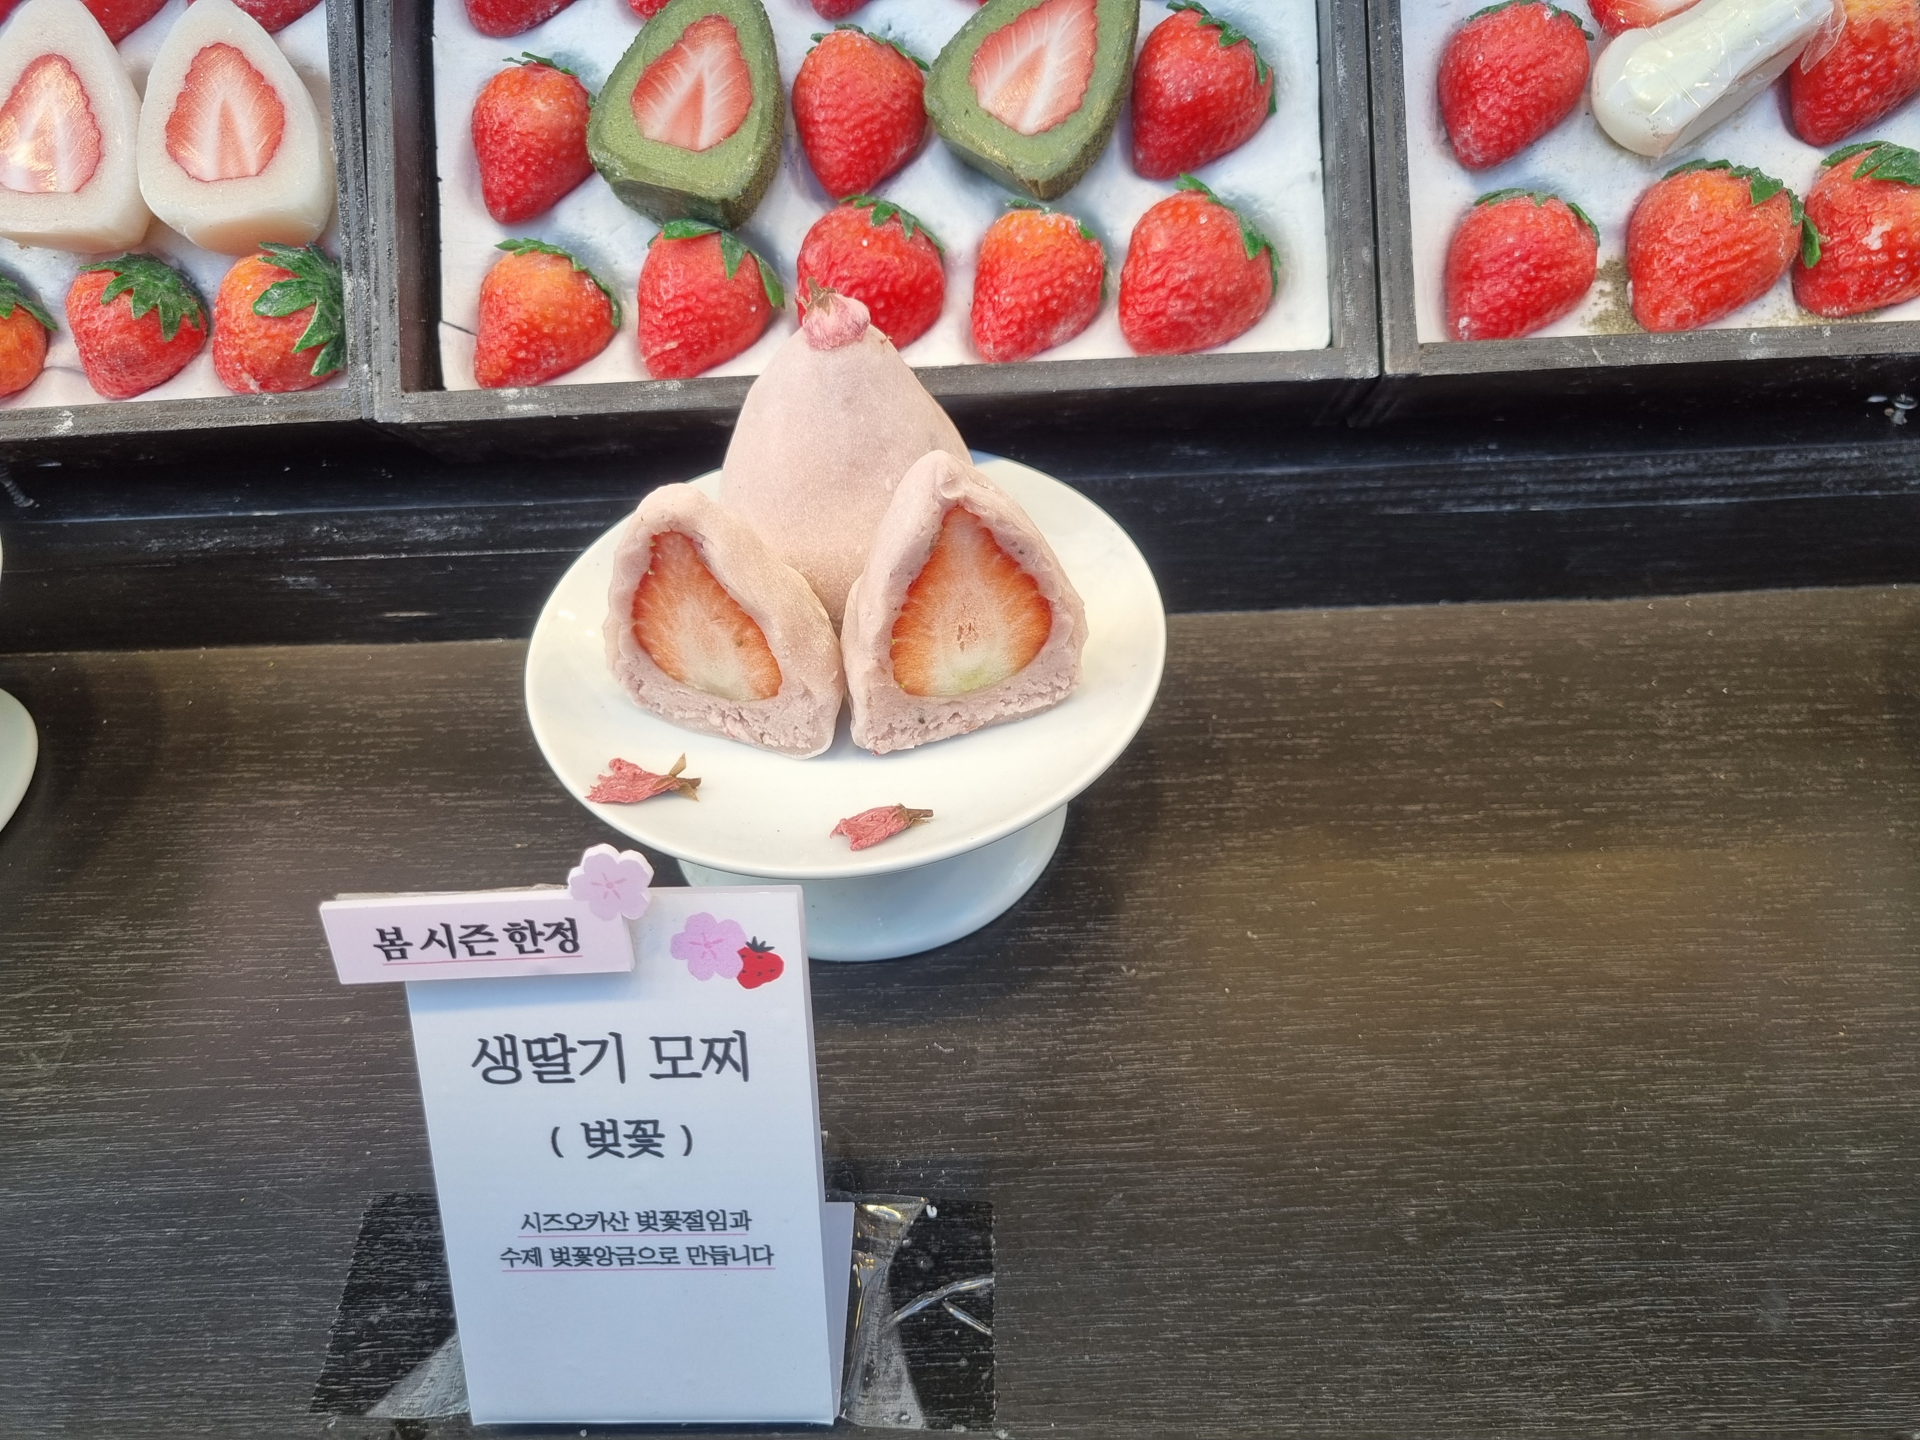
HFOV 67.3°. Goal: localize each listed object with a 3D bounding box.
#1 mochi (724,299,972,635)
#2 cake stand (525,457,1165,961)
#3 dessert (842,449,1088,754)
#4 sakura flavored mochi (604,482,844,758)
[{"bbox_3d":[-0.029,-0.064,0.345,0.062,0.083,0.061,-2,45,1],"label":"mochi"},{"bbox_3d":[-0.026,-0.002,0.371,0.154,0.064,0.154,-2,45,1],"label":"cake stand"},{"bbox_3d":[-0.004,-0.035,0.323,0.056,0.071,0.034,-17,47,-13],"label":"dessert"},{"bbox_3d":[-0.051,-0.032,0.327,0.057,0.066,0.034,15,48,18],"label":"sakura flavored mochi"}]

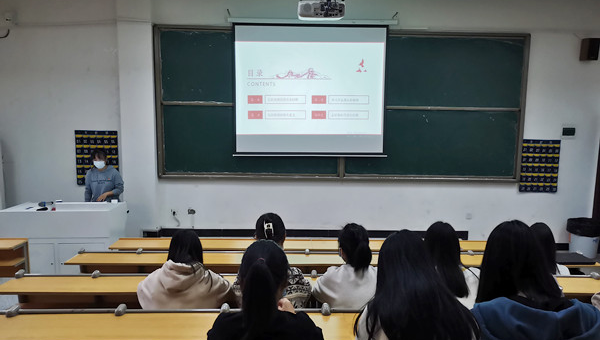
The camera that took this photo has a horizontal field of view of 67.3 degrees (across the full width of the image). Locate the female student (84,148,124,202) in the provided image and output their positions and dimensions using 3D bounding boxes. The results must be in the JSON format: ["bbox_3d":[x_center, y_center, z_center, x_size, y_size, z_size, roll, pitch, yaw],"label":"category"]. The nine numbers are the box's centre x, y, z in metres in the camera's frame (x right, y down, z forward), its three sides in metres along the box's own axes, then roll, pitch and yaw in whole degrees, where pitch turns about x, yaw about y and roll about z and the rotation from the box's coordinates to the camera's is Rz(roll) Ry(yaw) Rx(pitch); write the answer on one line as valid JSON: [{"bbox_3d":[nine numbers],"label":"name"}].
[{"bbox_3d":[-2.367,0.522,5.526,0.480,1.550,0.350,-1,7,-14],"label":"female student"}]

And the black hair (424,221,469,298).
[{"bbox_3d":[0.782,0.480,2.406,0.205,0.385,0.240,1,7,-2],"label":"black hair"}]

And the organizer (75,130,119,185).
[{"bbox_3d":[-2.836,-0.158,6.312,0.580,0.770,0.030,1,7,-2],"label":"organizer"}]

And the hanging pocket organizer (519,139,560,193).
[{"bbox_3d":[3.511,-0.047,6.553,0.570,0.765,0.030,1,7,-2],"label":"hanging pocket organizer"}]

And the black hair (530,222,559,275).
[{"bbox_3d":[1.765,0.596,3.307,0.200,0.410,0.230,1,7,-2],"label":"black hair"}]

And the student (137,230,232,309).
[{"bbox_3d":[-0.597,0.882,2.437,0.500,1.150,0.620,1,7,-2],"label":"student"}]

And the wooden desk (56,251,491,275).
[{"bbox_3d":[0.063,1.045,3.675,3.680,0.750,0.380,1,7,-2],"label":"wooden desk"}]

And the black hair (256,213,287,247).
[{"bbox_3d":[-0.154,0.319,2.353,0.170,0.200,0.210,1,7,-2],"label":"black hair"}]

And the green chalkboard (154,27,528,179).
[{"bbox_3d":[0.626,-0.891,6.335,5.230,2.110,0.100,1,7,-2],"label":"green chalkboard"}]

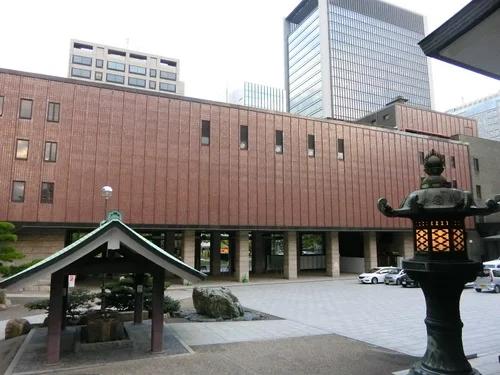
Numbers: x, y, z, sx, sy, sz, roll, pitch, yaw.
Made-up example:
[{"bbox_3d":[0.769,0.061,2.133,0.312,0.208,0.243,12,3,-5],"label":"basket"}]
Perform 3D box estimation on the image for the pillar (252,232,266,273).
[{"bbox_3d":[1.044,8.182,45.338,1.000,4.900,1.000,4,-9,-24],"label":"pillar"}]

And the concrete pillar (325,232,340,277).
[{"bbox_3d":[9.006,7.191,39.010,0.999,4.818,0.999,4,-9,-23],"label":"concrete pillar"}]

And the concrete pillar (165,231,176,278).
[{"bbox_3d":[-9.010,7.556,40.943,1.000,4.900,1.000,4,-9,-24],"label":"concrete pillar"}]

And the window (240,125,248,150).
[{"bbox_3d":[-0.537,-4.838,35.326,0.828,2.407,0.150,4,-9,-23],"label":"window"}]

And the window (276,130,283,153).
[{"bbox_3d":[3.043,-4.606,36.878,0.803,2.410,0.150,4,-9,-23],"label":"window"}]

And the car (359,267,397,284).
[{"bbox_3d":[12.886,8.502,35.174,4.500,1.470,1.760,2,-9,-16],"label":"car"}]

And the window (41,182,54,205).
[{"bbox_3d":[-15.582,0.448,27.848,0.819,1.616,0.150,4,-9,-23],"label":"window"}]

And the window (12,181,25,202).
[{"bbox_3d":[-17.816,0.358,27.874,0.816,1.623,0.150,4,-9,-24],"label":"window"}]

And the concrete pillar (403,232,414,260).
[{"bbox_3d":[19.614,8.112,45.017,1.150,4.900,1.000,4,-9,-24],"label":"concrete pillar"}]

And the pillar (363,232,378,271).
[{"bbox_3d":[13.730,7.486,41.060,0.999,4.818,0.999,4,-9,-23],"label":"pillar"}]

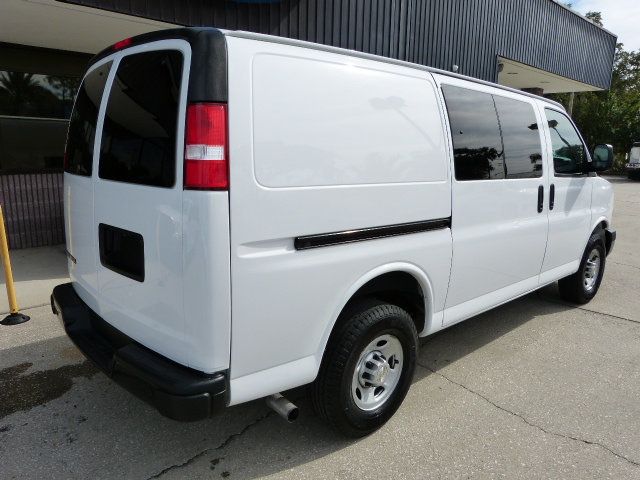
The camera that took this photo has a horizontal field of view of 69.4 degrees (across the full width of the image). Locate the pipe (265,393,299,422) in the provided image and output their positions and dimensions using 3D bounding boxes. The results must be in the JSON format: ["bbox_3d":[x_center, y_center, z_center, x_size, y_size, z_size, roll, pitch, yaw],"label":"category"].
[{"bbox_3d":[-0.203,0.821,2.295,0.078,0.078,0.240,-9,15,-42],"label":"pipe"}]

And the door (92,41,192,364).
[{"bbox_3d":[-0.809,-0.198,2.067,0.220,1.350,0.820,-9,15,-42],"label":"door"}]

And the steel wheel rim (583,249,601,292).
[{"bbox_3d":[2.815,0.310,4.895,0.440,0.440,0.165,-9,15,-42],"label":"steel wheel rim"}]

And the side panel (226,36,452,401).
[{"bbox_3d":[0.172,-0.111,2.285,1.515,1.520,0.180,-9,15,-42],"label":"side panel"}]

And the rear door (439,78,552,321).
[{"bbox_3d":[1.243,-0.269,3.262,1.450,1.540,0.190,-9,15,-42],"label":"rear door"}]

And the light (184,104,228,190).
[{"bbox_3d":[-0.430,-0.344,1.706,0.115,0.315,0.190,-9,15,-42],"label":"light"}]

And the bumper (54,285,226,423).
[{"bbox_3d":[-1.119,0.498,2.485,0.270,0.235,1.970,-9,15,-42],"label":"bumper"}]

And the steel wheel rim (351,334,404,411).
[{"bbox_3d":[0.288,0.727,2.614,0.440,0.440,0.165,-9,15,-42],"label":"steel wheel rim"}]

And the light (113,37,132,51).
[{"bbox_3d":[-0.983,-0.981,2.316,0.055,0.045,0.270,-9,15,-42],"label":"light"}]

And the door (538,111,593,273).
[{"bbox_3d":[2.130,-0.391,4.068,1.020,1.490,0.190,-9,15,-42],"label":"door"}]

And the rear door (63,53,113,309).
[{"bbox_3d":[-1.364,-0.322,2.659,0.220,1.350,0.820,-9,15,-42],"label":"rear door"}]

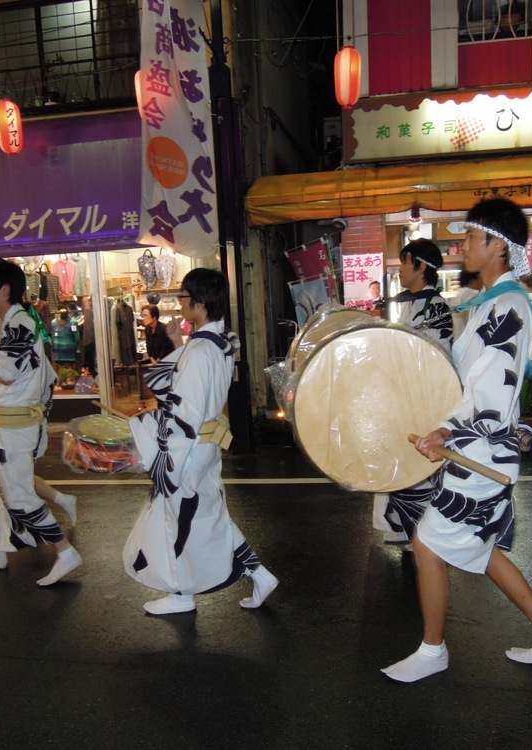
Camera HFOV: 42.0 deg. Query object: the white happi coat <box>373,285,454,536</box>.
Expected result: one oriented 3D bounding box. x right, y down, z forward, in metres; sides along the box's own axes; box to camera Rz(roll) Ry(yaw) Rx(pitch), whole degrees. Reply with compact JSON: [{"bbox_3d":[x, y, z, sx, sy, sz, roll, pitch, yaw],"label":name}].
[{"bbox_3d":[0.825,0.179,3.794,0.500,1.350,0.560,-2,7,9],"label":"white happi coat"}]

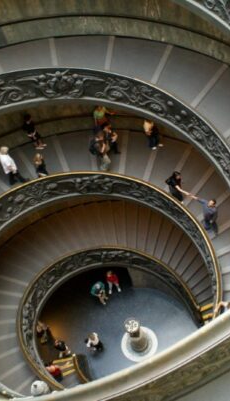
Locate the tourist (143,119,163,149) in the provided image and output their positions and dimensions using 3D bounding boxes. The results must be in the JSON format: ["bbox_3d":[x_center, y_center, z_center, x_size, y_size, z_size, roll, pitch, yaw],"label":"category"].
[{"bbox_3d":[1.387,-2.483,16.341,0.500,1.660,0.420,18,60,25],"label":"tourist"}]

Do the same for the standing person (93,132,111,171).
[{"bbox_3d":[-0.425,-1.614,15.589,0.460,1.760,0.500,13,59,22],"label":"standing person"}]

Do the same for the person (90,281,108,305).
[{"bbox_3d":[-0.590,3.886,18.862,0.550,1.620,0.480,-25,52,-5],"label":"person"}]

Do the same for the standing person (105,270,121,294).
[{"bbox_3d":[-0.115,3.486,19.002,0.520,1.680,0.420,-13,52,4],"label":"standing person"}]

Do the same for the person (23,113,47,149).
[{"bbox_3d":[-2.892,-2.511,16.380,0.400,1.650,0.480,19,61,25],"label":"person"}]

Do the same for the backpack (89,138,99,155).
[{"bbox_3d":[-0.689,-1.858,15.403,0.220,0.480,0.320,13,59,22],"label":"backpack"}]

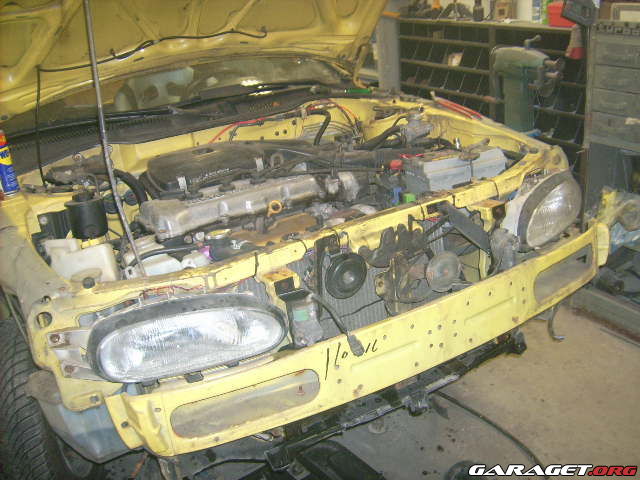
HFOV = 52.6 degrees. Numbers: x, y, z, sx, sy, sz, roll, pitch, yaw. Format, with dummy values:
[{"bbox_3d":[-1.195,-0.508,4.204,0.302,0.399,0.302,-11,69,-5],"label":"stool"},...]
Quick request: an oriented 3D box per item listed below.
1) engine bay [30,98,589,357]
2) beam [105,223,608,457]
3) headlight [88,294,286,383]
[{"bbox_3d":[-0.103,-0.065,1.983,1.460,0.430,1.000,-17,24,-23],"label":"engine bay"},{"bbox_3d":[0.216,0.196,1.454,1.310,0.148,0.160,-17,24,-23],"label":"beam"},{"bbox_3d":[-0.267,0.183,1.312,0.370,0.135,0.170,-11,23,-8],"label":"headlight"}]

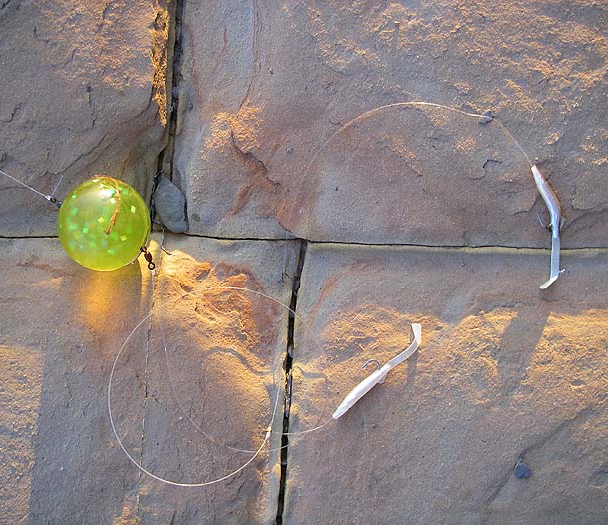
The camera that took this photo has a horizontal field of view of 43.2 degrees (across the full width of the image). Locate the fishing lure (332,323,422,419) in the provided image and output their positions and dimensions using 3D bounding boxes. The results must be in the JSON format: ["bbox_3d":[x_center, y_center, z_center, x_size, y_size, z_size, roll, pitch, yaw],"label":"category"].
[{"bbox_3d":[0.045,0.065,0.462,0.077,0.012,0.016,-44,86,-4],"label":"fishing lure"}]

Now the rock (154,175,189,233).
[{"bbox_3d":[-0.083,-0.036,0.475,0.018,0.013,0.038,-12,84,-1],"label":"rock"}]

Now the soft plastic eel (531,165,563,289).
[{"bbox_3d":[0.151,-0.022,0.468,0.019,0.013,0.076,-2,84,0],"label":"soft plastic eel"}]

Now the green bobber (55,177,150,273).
[{"bbox_3d":[-0.117,-0.023,0.450,0.054,0.054,0.054,0,84,0],"label":"green bobber"}]

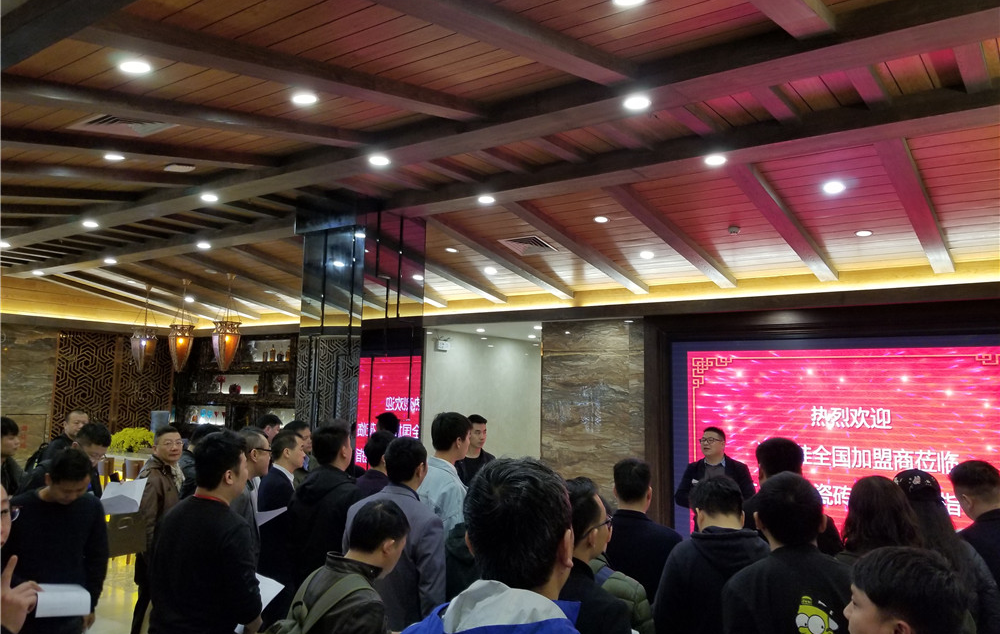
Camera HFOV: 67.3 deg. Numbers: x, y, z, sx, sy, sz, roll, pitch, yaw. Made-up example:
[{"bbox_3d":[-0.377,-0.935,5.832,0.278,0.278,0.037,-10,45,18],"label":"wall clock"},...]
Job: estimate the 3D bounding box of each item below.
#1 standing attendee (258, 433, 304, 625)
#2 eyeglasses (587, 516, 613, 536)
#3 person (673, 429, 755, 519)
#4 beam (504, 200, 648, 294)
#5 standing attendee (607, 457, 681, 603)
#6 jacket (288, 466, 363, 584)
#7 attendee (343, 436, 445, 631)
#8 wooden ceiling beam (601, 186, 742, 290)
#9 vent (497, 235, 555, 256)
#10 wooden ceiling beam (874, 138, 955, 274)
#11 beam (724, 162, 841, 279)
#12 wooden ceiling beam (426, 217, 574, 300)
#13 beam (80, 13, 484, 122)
[{"bbox_3d":[-1.344,1.542,4.617,0.320,1.666,0.500,4,-6,-28],"label":"standing attendee"},{"bbox_3d":[0.253,0.645,2.300,0.140,0.047,0.145,-4,-7,42],"label":"eyeglasses"},{"bbox_3d":[1.555,1.665,5.419,0.550,1.710,0.360,-1,-6,24],"label":"person"},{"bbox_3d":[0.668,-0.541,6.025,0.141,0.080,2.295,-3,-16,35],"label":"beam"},{"bbox_3d":[0.621,1.477,3.468,0.500,1.635,0.300,-1,-6,23],"label":"standing attendee"},{"bbox_3d":[-0.780,1.037,3.500,0.290,0.690,0.470,6,-7,-42],"label":"jacket"},{"bbox_3d":[-0.477,1.394,3.264,0.530,1.722,0.330,-3,-7,38],"label":"attendee"},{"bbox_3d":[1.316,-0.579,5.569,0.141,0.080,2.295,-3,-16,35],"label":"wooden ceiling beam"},{"bbox_3d":[0.269,-0.661,6.957,0.420,0.035,0.420,-3,-17,36],"label":"vent"},{"bbox_3d":[2.894,-0.723,5.146,0.148,0.081,2.428,-3,-17,36],"label":"wooden ceiling beam"},{"bbox_3d":[2.178,-0.686,5.669,0.147,0.081,2.428,-3,-17,36],"label":"beam"},{"bbox_3d":[0.038,-0.576,7.232,0.151,0.081,2.428,-3,-17,36],"label":"wooden ceiling beam"},{"bbox_3d":[-0.725,-1.036,3.243,0.143,0.077,2.112,-3,3,36],"label":"beam"}]

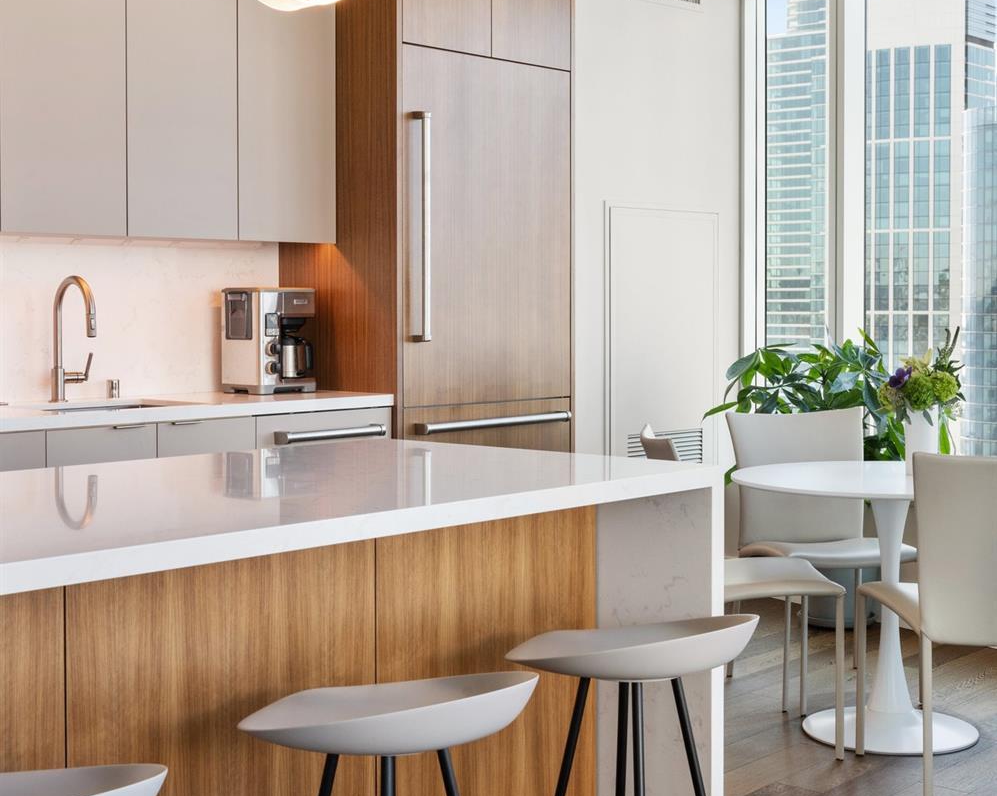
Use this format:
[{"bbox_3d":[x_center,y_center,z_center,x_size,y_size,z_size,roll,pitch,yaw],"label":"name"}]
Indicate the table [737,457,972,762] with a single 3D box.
[{"bbox_3d":[1.108,0.580,4.329,0.900,0.720,0.900,0,3,0],"label":"table"}]

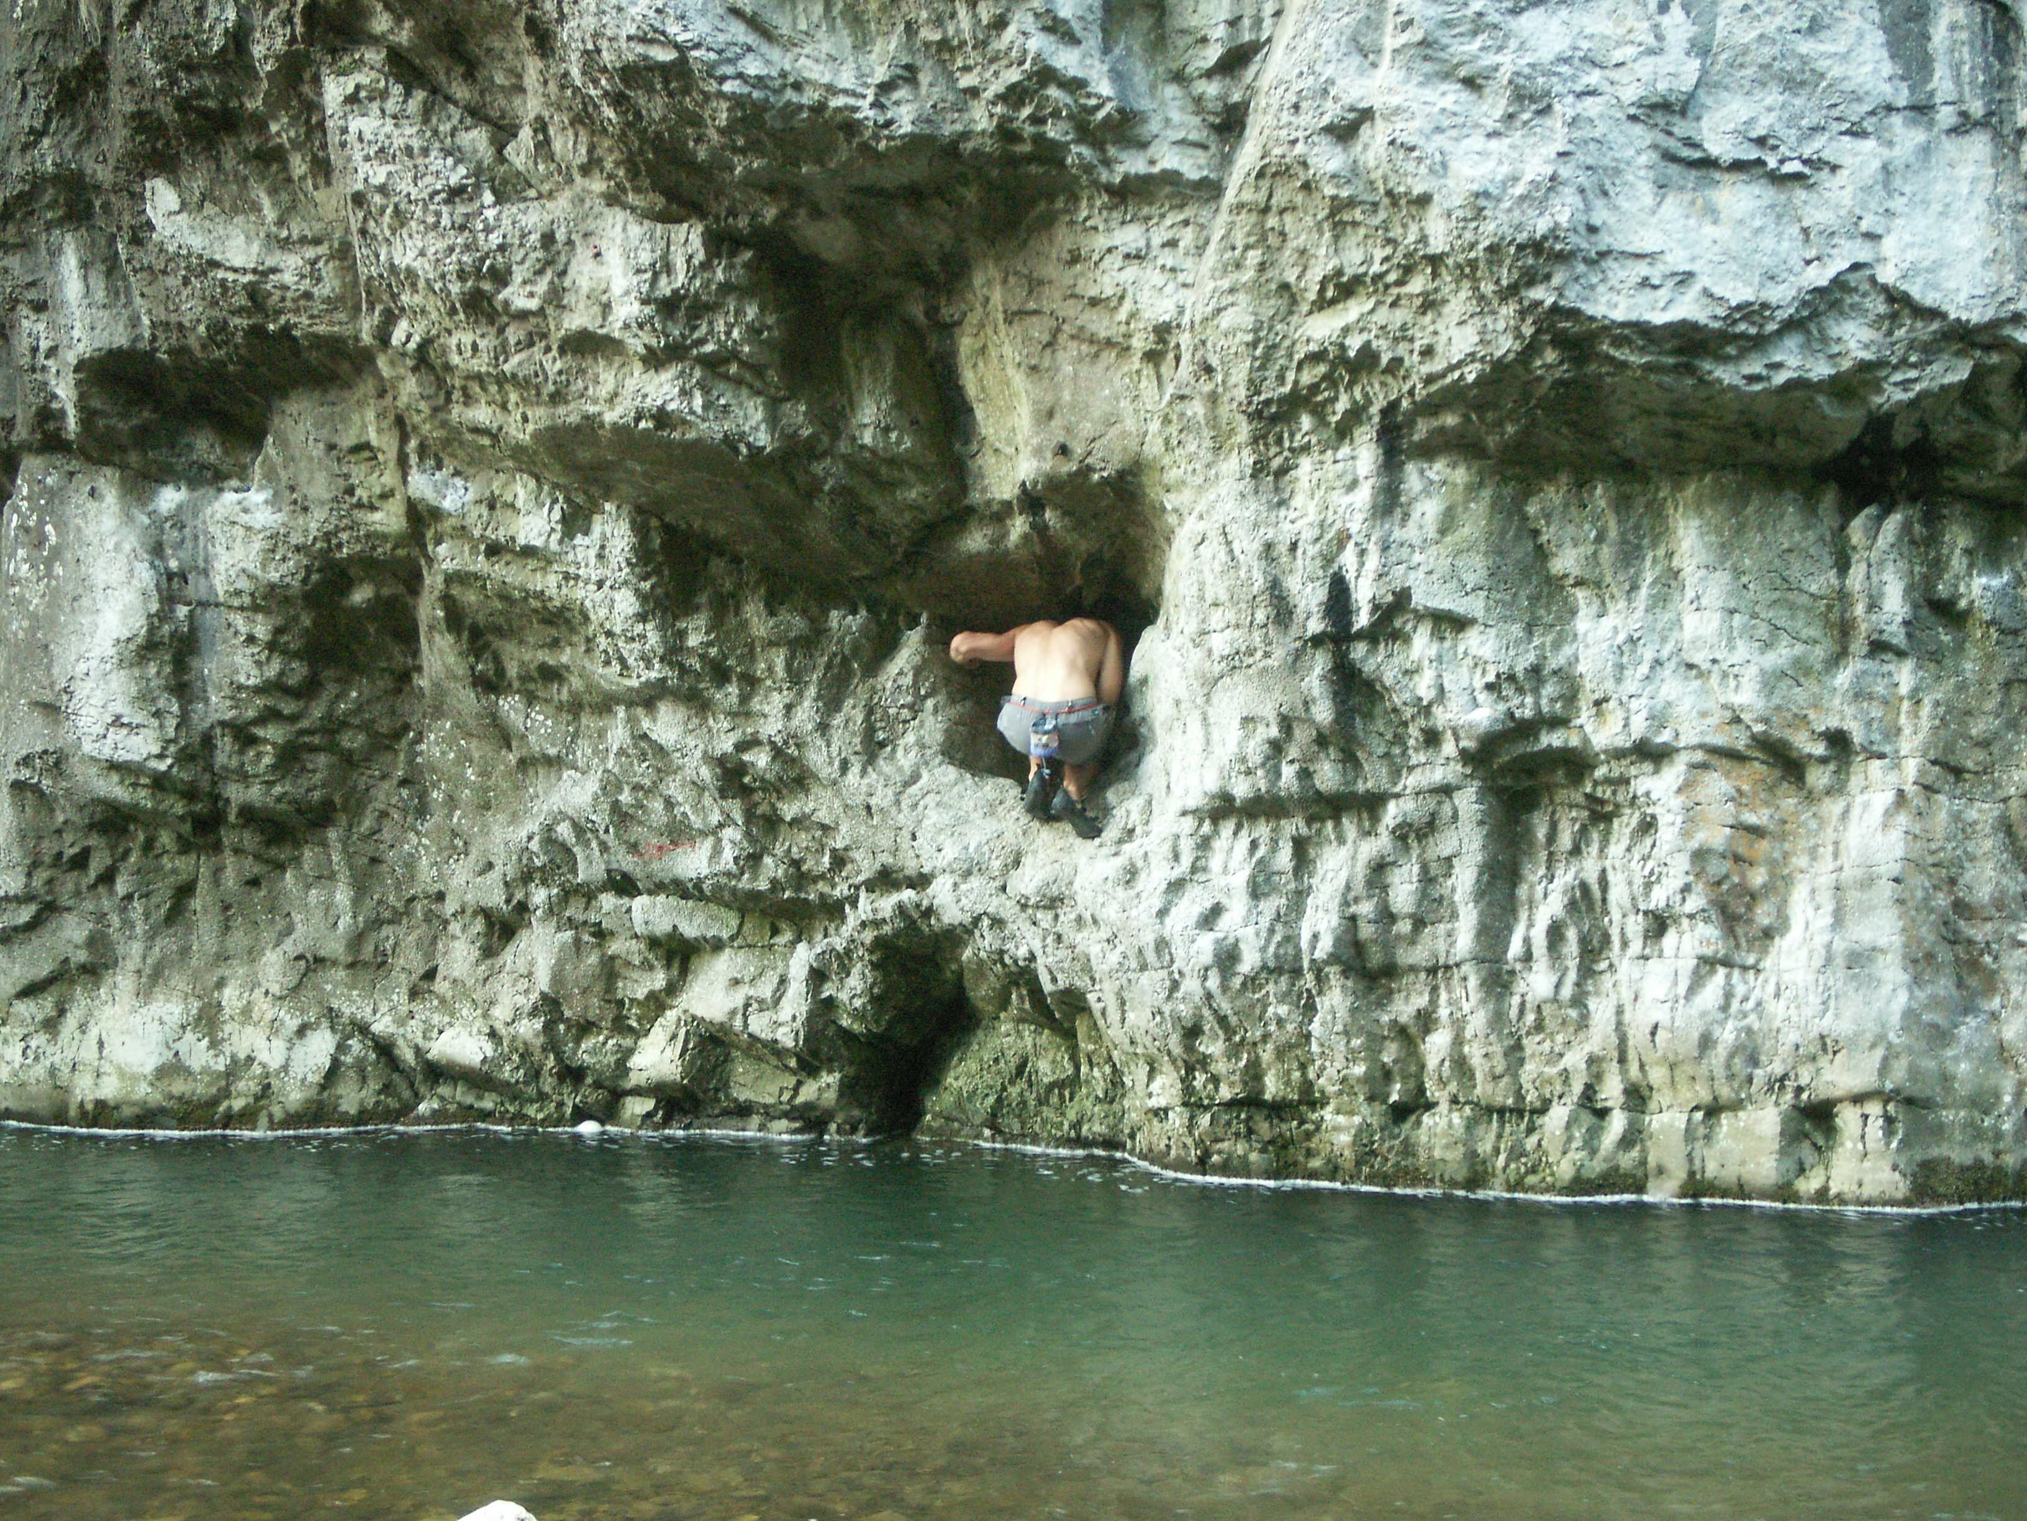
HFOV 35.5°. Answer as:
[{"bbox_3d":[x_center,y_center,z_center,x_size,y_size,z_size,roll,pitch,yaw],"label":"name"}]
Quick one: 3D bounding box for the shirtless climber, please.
[{"bbox_3d":[0.092,-0.130,12.500,0.690,0.880,0.740,0,0,7],"label":"shirtless climber"}]

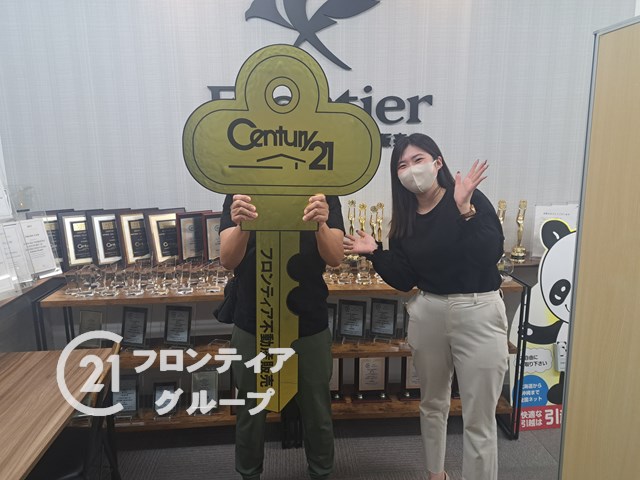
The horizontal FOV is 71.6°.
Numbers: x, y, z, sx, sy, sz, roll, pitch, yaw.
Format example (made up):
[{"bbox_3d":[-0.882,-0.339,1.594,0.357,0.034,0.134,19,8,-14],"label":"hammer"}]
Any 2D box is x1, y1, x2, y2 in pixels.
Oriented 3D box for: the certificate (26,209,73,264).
[{"bbox_3d":[-1.581,-0.001,2.643,0.246,0.343,0.030,-9,3,-37],"label":"certificate"}]

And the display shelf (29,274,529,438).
[{"bbox_3d":[-0.112,0.651,2.299,2.344,0.860,0.283,-1,10,-8],"label":"display shelf"}]

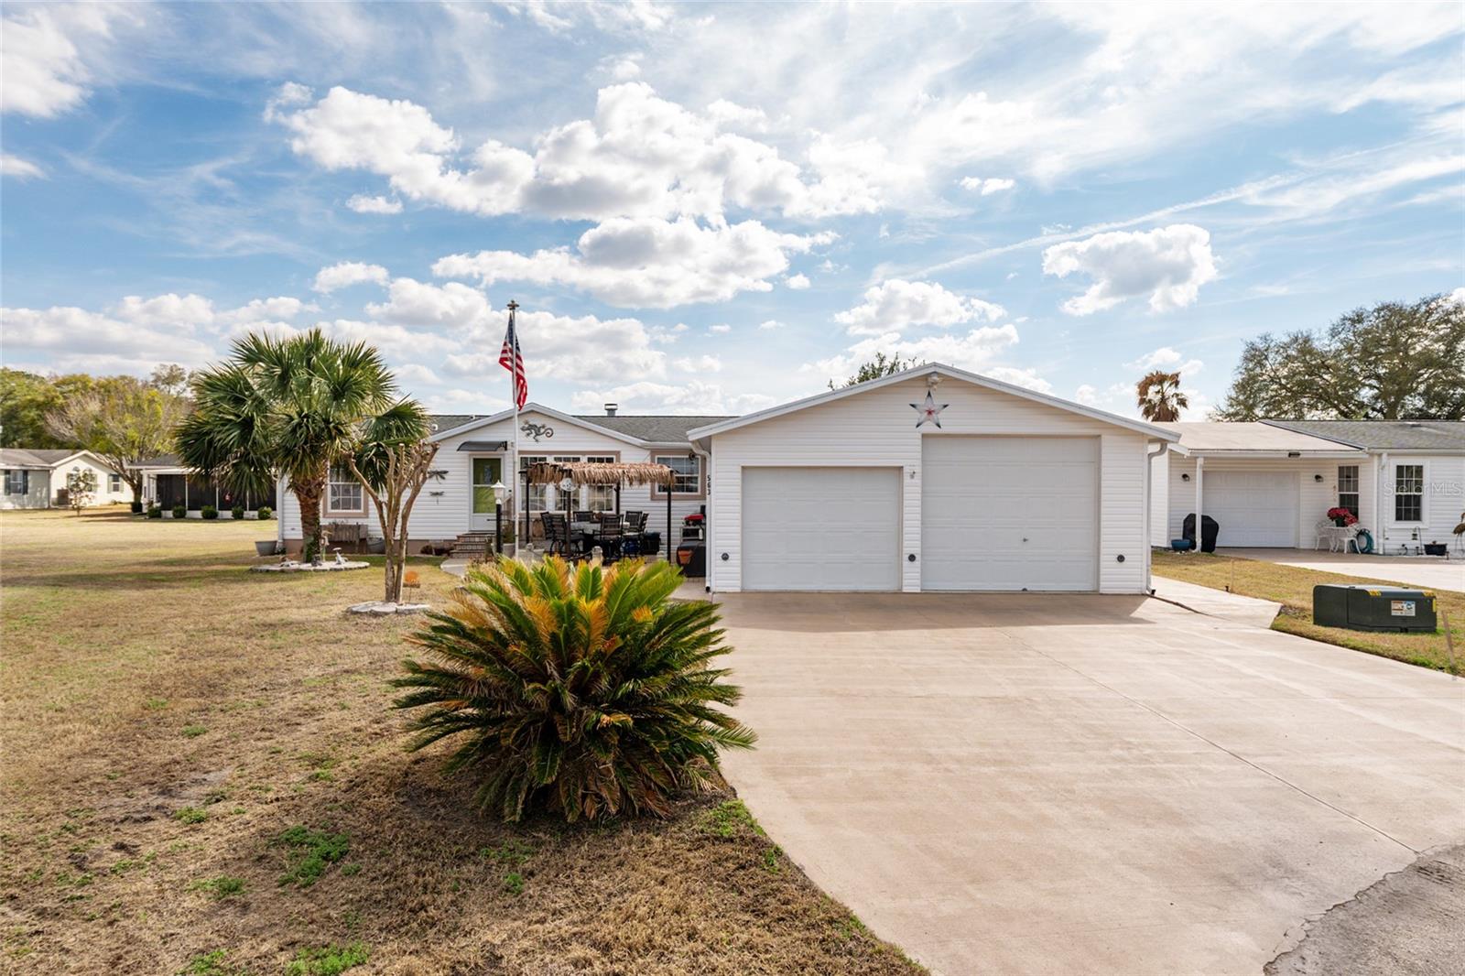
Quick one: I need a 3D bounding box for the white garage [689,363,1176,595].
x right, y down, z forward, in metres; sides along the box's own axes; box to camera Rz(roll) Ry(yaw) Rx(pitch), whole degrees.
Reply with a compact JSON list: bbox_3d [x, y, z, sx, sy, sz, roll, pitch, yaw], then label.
[{"bbox_3d":[3.331,-0.178,17.599,8.130,3.870,8.200,0,1,0],"label":"white garage"}]

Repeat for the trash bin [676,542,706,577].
[{"bbox_3d":[-0.755,1.426,16.366,0.640,0.660,0.620,0,1,0],"label":"trash bin"}]

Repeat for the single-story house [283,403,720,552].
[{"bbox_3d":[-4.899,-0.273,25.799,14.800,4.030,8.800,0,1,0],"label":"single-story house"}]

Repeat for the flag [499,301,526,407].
[{"bbox_3d":[-4.650,-2.819,17.372,0.580,2.200,0.320,0,1,0],"label":"flag"}]

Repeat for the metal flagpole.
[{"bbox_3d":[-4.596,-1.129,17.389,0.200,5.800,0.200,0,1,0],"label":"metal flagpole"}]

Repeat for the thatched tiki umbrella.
[{"bbox_3d":[-3.102,0.584,18.607,2.650,2.300,2.650,0,1,-35],"label":"thatched tiki umbrella"}]

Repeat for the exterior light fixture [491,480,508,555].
[{"bbox_3d":[-4.723,0.816,16.410,0.300,1.930,0.300,0,1,0],"label":"exterior light fixture"}]

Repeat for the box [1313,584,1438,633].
[{"bbox_3d":[8.654,1.595,11.017,0.840,0.540,0.970,0,1,0],"label":"box"}]

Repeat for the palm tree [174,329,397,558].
[{"bbox_3d":[-10.347,-1.013,19.191,5.500,5.550,5.000,0,1,0],"label":"palm tree"}]

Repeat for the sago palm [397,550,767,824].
[{"bbox_3d":[-1.074,1.187,5.633,2.450,1.420,2.350,0,1,0],"label":"sago palm"}]

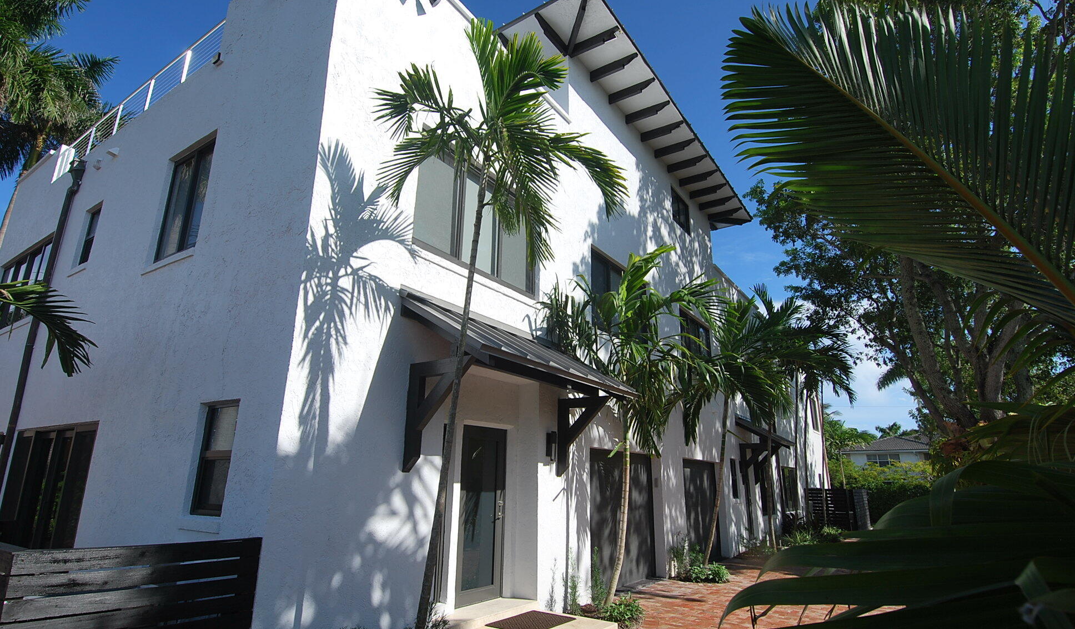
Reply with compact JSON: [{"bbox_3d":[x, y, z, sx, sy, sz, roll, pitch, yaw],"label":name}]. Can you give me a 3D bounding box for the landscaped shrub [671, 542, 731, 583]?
[{"bbox_3d":[3.043,4.574,9.981,0.800,0.500,0.950,-11,-20,33],"label":"landscaped shrub"}]

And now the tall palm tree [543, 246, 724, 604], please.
[{"bbox_3d":[1.558,1.418,7.535,2.150,5.100,2.200,-11,-20,33],"label":"tall palm tree"}]

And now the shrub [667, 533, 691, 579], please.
[{"bbox_3d":[2.649,4.448,10.010,0.380,0.800,0.400,-11,-20,33],"label":"shrub"}]

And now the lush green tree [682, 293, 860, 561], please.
[{"bbox_3d":[4.297,2.242,11.028,2.700,5.600,2.900,-11,-20,33],"label":"lush green tree"}]

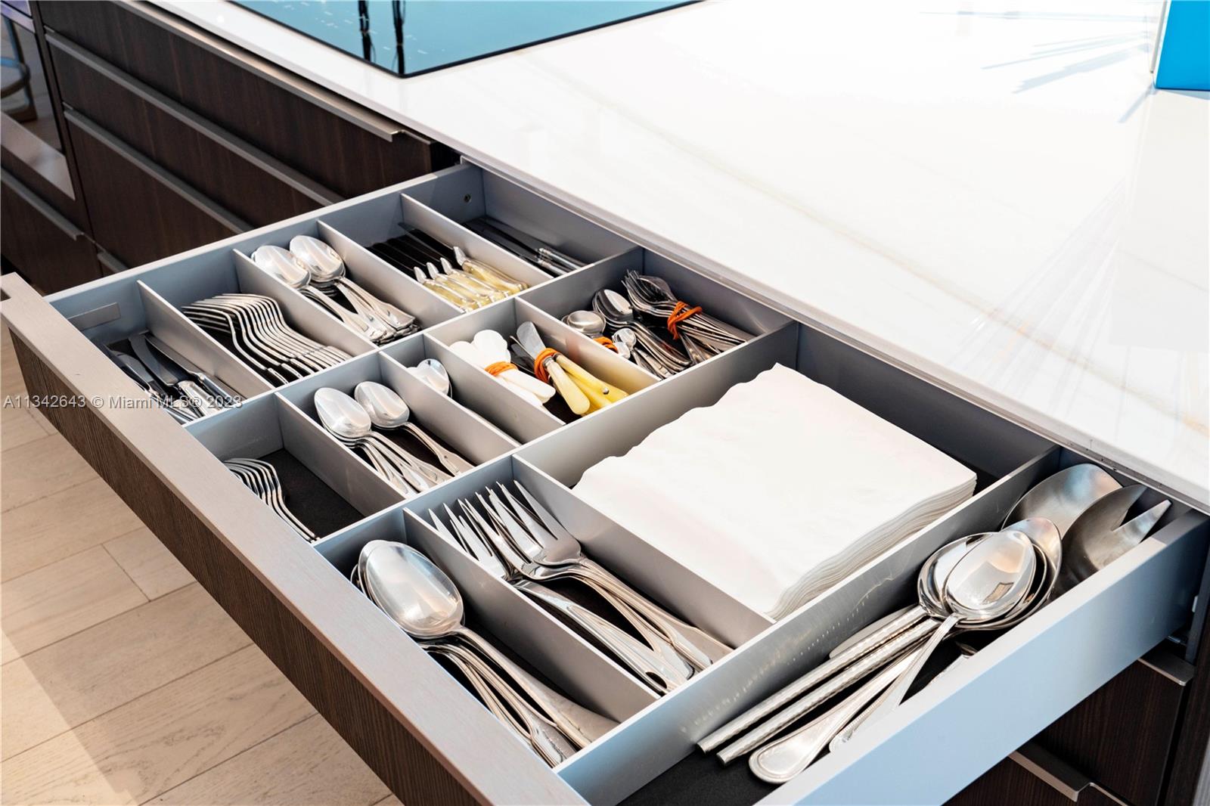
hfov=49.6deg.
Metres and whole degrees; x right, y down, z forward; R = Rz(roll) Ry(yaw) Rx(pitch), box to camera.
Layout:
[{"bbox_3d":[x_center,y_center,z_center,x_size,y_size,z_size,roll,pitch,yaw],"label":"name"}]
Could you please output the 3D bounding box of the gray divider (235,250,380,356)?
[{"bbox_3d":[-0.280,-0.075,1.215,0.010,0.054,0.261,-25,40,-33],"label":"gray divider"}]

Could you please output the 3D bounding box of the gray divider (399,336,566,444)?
[{"bbox_3d":[-0.104,0.004,1.085,0.029,0.054,0.200,-25,40,-33],"label":"gray divider"}]

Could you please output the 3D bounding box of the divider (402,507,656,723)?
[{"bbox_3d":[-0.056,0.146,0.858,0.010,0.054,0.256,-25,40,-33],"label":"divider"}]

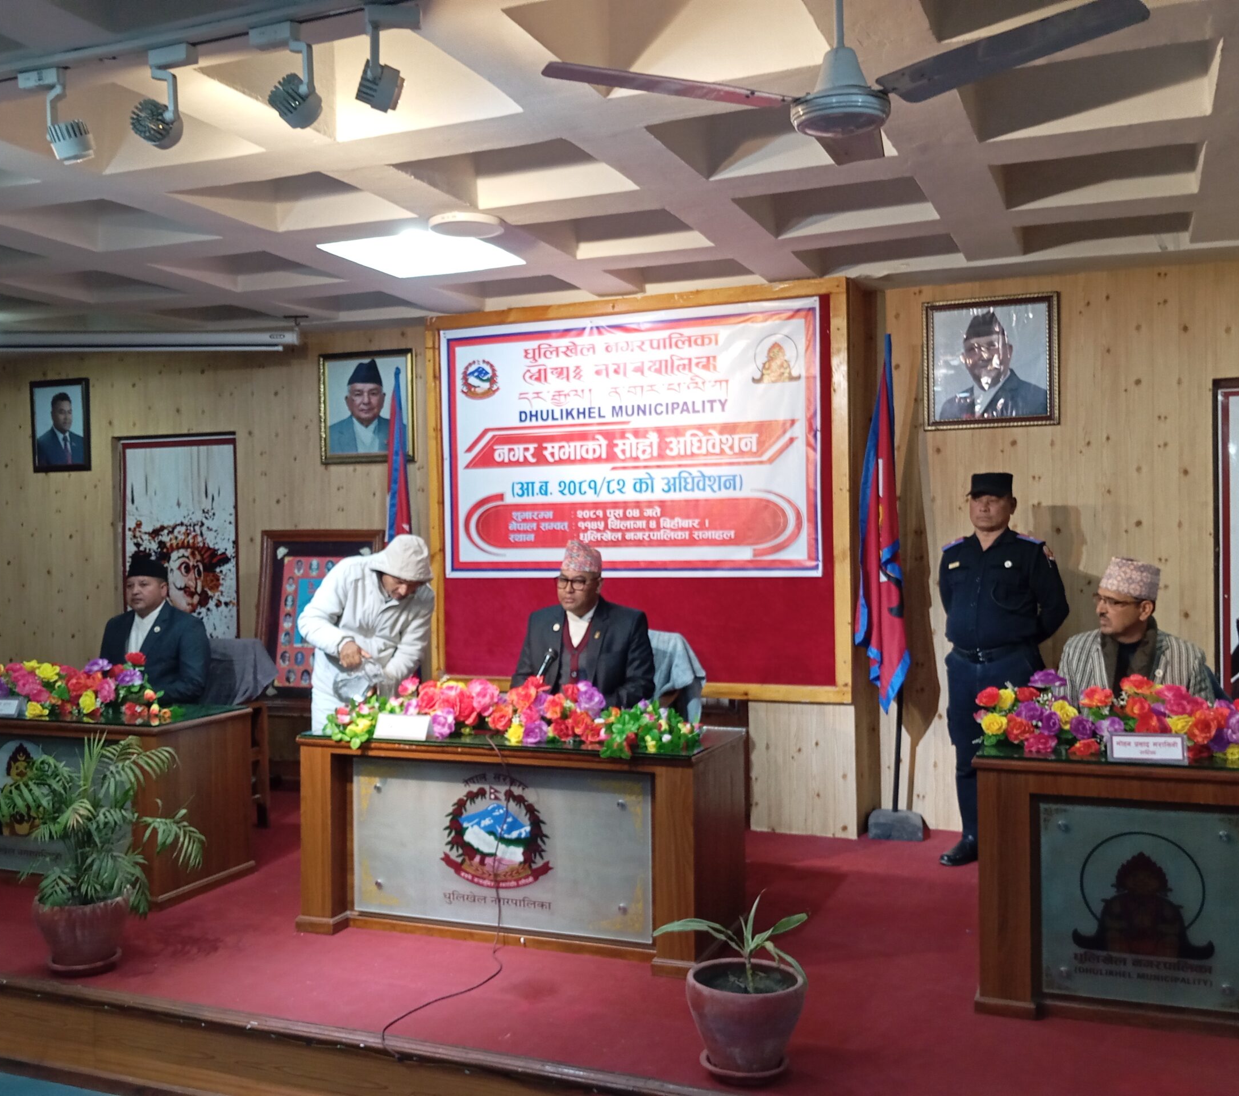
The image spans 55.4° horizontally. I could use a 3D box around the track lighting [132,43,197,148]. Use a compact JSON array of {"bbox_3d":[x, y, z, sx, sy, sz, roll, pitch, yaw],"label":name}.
[{"bbox_3d":[-1.146,-1.121,2.937,0.135,0.235,0.135,-1,0,9],"label":"track lighting"}]

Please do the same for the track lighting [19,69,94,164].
[{"bbox_3d":[-1.402,-1.065,2.940,0.140,0.220,0.140,-1,0,37],"label":"track lighting"}]

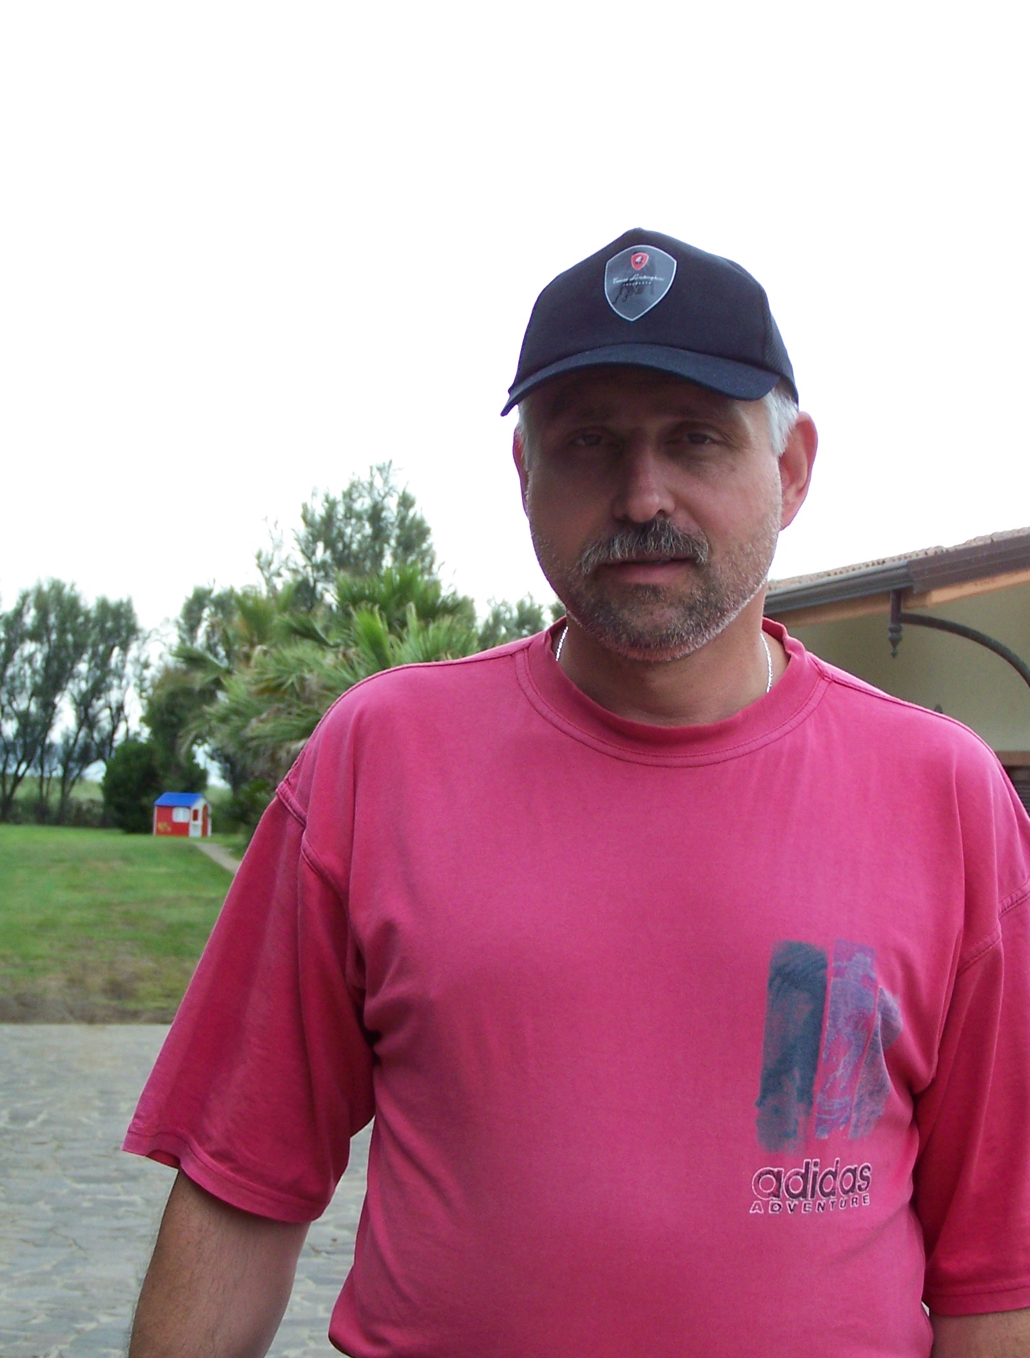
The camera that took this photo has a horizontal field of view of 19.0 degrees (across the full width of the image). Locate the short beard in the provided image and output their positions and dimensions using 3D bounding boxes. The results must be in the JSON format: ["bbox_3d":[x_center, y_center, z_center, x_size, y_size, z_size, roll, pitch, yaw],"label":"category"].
[{"bbox_3d":[0.083,-0.053,1.810,0.146,0.092,0.090,-1,0,11],"label":"short beard"}]

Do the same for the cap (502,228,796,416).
[{"bbox_3d":[0.081,-0.214,1.850,0.180,0.128,0.255,-1,2,11],"label":"cap"}]

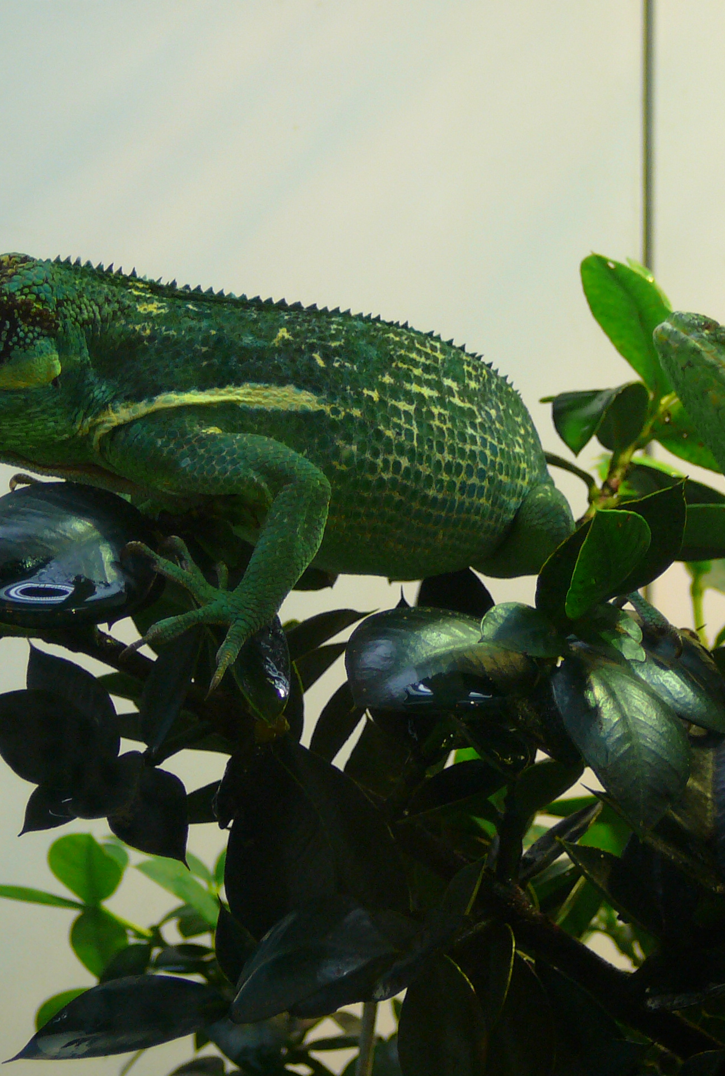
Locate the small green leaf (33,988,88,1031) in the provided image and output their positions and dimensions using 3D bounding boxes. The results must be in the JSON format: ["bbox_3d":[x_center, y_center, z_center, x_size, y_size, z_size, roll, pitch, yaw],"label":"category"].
[{"bbox_3d":[-0.063,0.103,0.740,0.021,0.014,0.008,21,-32,13],"label":"small green leaf"}]

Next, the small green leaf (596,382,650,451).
[{"bbox_3d":[0.052,-0.025,0.685,0.011,0.017,0.006,15,31,-23],"label":"small green leaf"}]

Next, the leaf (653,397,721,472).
[{"bbox_3d":[0.071,-0.021,0.695,0.028,0.015,0.005,26,22,-6],"label":"leaf"}]

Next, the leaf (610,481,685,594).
[{"bbox_3d":[0.051,0.001,0.620,0.017,0.024,0.008,43,12,16],"label":"leaf"}]

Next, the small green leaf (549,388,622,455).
[{"bbox_3d":[0.043,-0.022,0.650,0.012,0.015,0.010,23,-21,28],"label":"small green leaf"}]

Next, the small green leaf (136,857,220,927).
[{"bbox_3d":[-0.040,0.077,0.740,0.023,0.011,0.008,37,-31,12],"label":"small green leaf"}]

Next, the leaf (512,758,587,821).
[{"bbox_3d":[0.037,0.050,0.675,0.005,0.019,0.011,44,9,-50],"label":"leaf"}]

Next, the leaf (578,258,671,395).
[{"bbox_3d":[0.052,-0.042,0.660,0.014,0.030,0.008,-25,-6,-2],"label":"leaf"}]

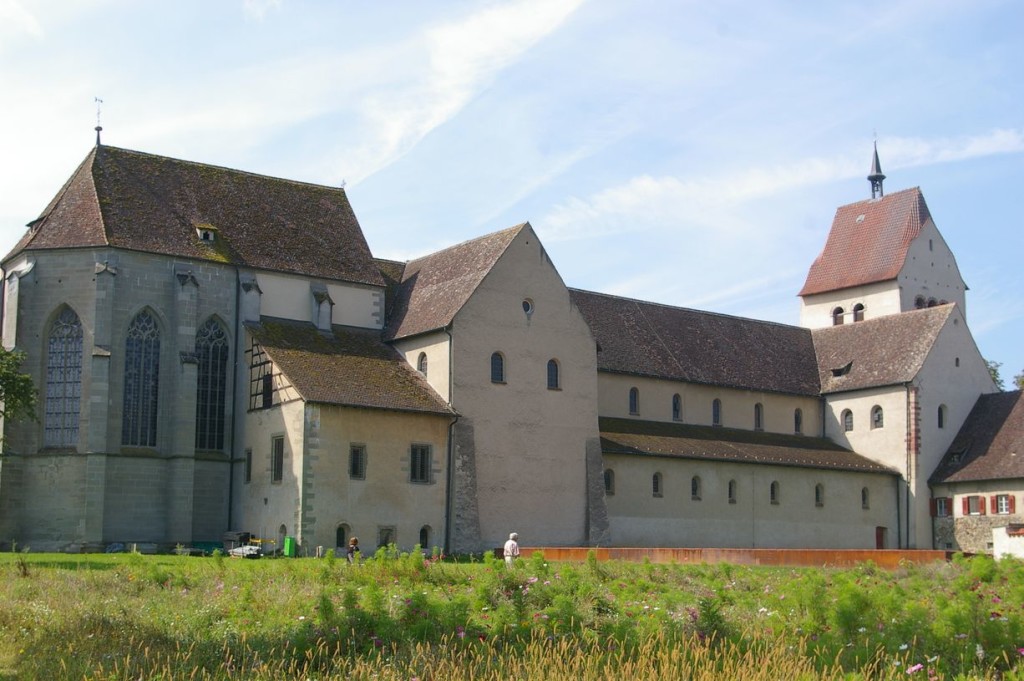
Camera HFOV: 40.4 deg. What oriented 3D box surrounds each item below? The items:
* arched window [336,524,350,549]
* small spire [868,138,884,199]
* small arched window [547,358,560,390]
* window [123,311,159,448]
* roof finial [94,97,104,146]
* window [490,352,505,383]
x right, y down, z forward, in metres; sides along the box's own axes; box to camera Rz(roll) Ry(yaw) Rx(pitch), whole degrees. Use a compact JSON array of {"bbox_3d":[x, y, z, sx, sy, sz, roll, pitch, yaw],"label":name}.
[{"bbox_3d":[-9.036,10.514,74.689,0.750,1.280,0.300,7,-12,-37],"label":"arched window"},{"bbox_3d":[33.603,-15.762,128.394,1.350,5.200,1.350,7,-12,-37],"label":"small spire"},{"bbox_3d":[2.530,2.075,84.903,0.920,1.830,0.250,7,-12,-37],"label":"small arched window"},{"bbox_3d":[-20.532,2.097,77.279,1.950,7.600,0.400,7,-12,-37],"label":"window"},{"bbox_3d":[-24.626,-13.075,83.141,0.500,2.970,0.500,7,-12,-37],"label":"roof finial"},{"bbox_3d":[-0.841,1.600,82.385,0.920,1.720,0.250,7,-12,-37],"label":"window"}]

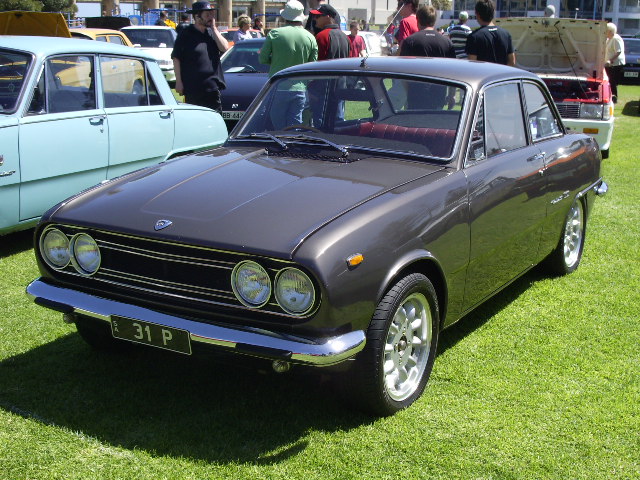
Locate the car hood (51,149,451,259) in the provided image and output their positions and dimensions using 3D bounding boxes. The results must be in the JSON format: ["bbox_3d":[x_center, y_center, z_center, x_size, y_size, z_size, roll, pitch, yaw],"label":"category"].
[{"bbox_3d":[-0.275,-0.201,3.761,1.190,0.210,1.240,8,15,29],"label":"car hood"}]

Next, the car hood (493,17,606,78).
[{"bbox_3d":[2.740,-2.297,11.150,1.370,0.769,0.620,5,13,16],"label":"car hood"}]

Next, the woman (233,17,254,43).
[{"bbox_3d":[-1.237,-2.795,14.982,0.300,1.640,0.460,6,14,20],"label":"woman"}]

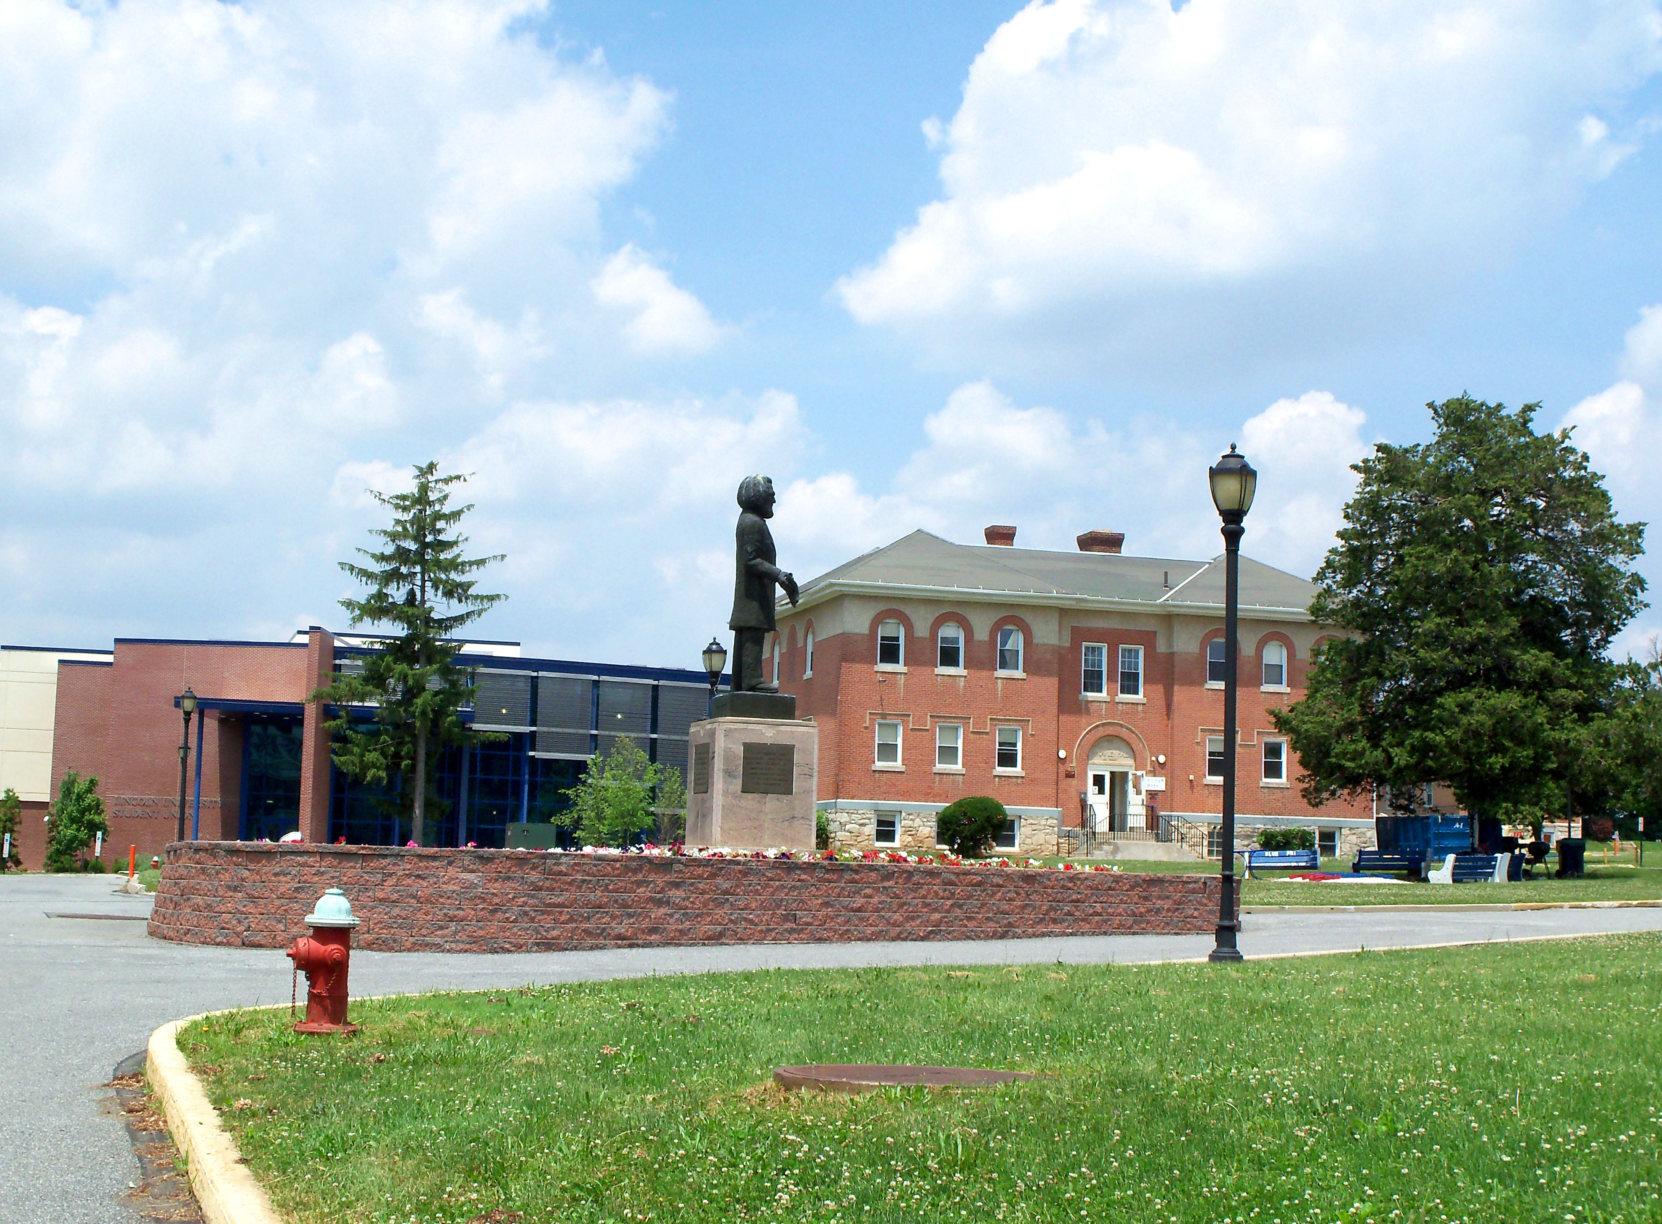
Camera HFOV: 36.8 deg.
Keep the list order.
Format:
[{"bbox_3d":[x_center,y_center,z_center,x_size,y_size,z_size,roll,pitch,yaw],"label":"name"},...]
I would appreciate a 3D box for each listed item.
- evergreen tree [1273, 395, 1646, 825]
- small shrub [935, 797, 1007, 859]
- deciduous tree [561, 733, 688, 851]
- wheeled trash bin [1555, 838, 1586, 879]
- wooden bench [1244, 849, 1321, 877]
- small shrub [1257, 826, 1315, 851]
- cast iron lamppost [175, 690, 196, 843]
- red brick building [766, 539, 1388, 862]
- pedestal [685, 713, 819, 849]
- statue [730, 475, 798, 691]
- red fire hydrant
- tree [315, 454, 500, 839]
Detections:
[{"bbox_3d":[17.193,0.616,68.373,9.600,13.361,9.400,2,-6,0],"label":"evergreen tree"},{"bbox_3d":[4.727,7.288,84.163,2.410,2.100,2.200,2,-6,0],"label":"small shrub"},{"bbox_3d":[-4.134,4.012,49.841,2.350,3.080,2.350,2,-6,0],"label":"deciduous tree"},{"bbox_3d":[19.473,6.493,65.746,0.760,1.083,0.620,2,-6,-3],"label":"wheeled trash bin"},{"bbox_3d":[11.712,6.543,64.710,1.900,0.764,0.650,1,-6,8],"label":"wooden bench"},{"bbox_3d":[16.017,8.146,87.994,2.060,1.150,1.500,3,-6,-16],"label":"small shrub"},{"bbox_3d":[-15.903,4.062,61.500,0.410,4.400,0.410,3,-6,-16],"label":"cast iron lamppost"},{"bbox_3d":[8.175,3.323,94.611,21.640,12.090,14.660,3,-6,-16],"label":"red brick building"},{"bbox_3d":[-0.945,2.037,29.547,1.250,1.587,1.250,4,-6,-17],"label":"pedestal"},{"bbox_3d":[-0.774,-0.331,28.900,0.760,2.470,0.780,3,-6,-16],"label":"statue"},{"bbox_3d":[-2.729,1.868,13.383,0.420,0.781,0.390,4,-6,-22],"label":"red fire hydrant"},{"bbox_3d":[-9.844,1.322,58.152,4.350,9.826,4.350,2,-6,0],"label":"tree"}]

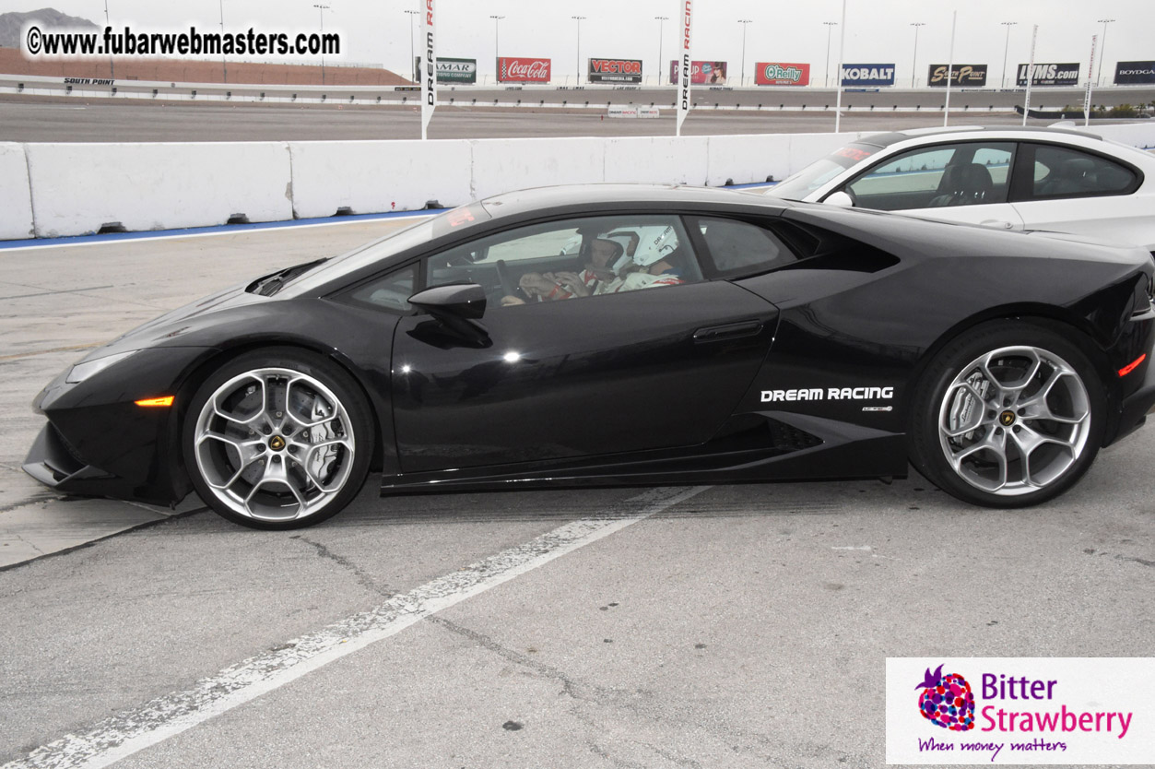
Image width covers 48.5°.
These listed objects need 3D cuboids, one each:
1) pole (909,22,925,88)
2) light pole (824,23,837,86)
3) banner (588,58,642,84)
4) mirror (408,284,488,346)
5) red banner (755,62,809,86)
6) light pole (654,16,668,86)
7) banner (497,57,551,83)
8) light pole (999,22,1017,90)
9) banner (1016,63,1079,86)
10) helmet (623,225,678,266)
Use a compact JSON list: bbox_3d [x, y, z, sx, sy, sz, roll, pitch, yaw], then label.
[{"bbox_3d":[96.010,-93.263,364.000,4.200,17.200,0.800,0,13,0],"label":"pole"},{"bbox_3d":[75.771,-98.938,386.963,4.600,19.553,0.900,0,12,-5],"label":"light pole"},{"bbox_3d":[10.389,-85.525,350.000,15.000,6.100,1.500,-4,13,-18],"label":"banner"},{"bbox_3d":[-0.436,-0.243,4.370,0.260,0.190,0.250,-1,13,-2],"label":"mirror"},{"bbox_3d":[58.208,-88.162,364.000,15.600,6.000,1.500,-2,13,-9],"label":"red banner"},{"bbox_3d":[24.135,-95.981,371.277,4.600,19.756,0.900,-3,13,-19],"label":"light pole"},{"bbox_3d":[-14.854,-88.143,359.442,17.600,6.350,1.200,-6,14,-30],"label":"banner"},{"bbox_3d":[121.057,-92.751,362.000,4.300,17.800,0.800,2,13,8],"label":"light pole"},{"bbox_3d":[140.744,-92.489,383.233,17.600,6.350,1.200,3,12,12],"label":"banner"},{"bbox_3d":[0.260,-0.549,4.948,0.290,0.250,0.250,-1,13,-2],"label":"helmet"}]

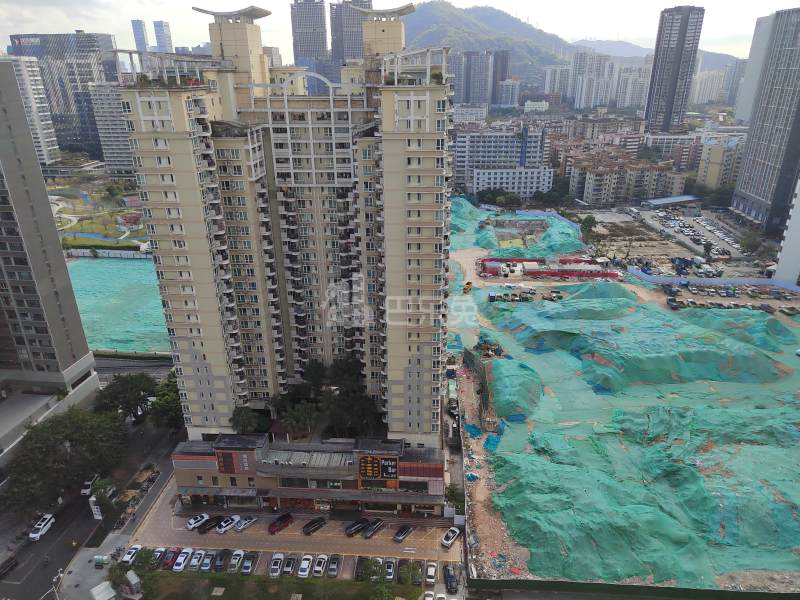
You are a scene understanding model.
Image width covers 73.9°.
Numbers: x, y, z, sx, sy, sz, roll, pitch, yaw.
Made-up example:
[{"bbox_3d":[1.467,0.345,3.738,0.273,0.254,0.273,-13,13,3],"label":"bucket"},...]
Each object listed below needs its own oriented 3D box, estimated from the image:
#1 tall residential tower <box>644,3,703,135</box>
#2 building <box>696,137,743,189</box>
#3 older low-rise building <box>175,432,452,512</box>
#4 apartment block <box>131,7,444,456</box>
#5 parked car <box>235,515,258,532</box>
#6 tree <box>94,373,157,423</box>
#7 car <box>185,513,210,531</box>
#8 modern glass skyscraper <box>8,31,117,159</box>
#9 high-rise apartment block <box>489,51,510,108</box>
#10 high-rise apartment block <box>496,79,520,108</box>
[{"bbox_3d":[261.930,-205.056,517.399,32.721,141.000,28.000,7,24,18],"label":"tall residential tower"},{"bbox_3d":[227.929,-92.651,382.053,24.827,37.500,18.000,8,24,20],"label":"building"},{"bbox_3d":[-17.986,36.412,110.477,53.500,12.800,8.800,0,22,3],"label":"older low-rise building"},{"bbox_3d":[-17.060,-15.550,117.480,54.500,86.200,44.000,1,23,4],"label":"apartment block"},{"bbox_3d":[-30.739,44.418,106.362,4.550,1.480,1.800,-17,28,-34],"label":"parked car"},{"bbox_3d":[-72.330,26.632,140.201,14.800,9.400,13.200,-1,22,0],"label":"tree"},{"bbox_3d":[-40.656,44.359,106.844,4.550,1.480,1.800,-17,27,-34],"label":"car"},{"bbox_3d":[-357.180,-223.500,589.900,96.000,128.000,32.000,1,23,5],"label":"modern glass skyscraper"},{"bbox_3d":[133.744,-280.531,715.586,24.301,100.500,24.000,1,23,5],"label":"high-rise apartment block"},{"bbox_3d":[135.414,-252.491,671.890,27.252,46.000,22.000,1,23,5],"label":"high-rise apartment block"}]

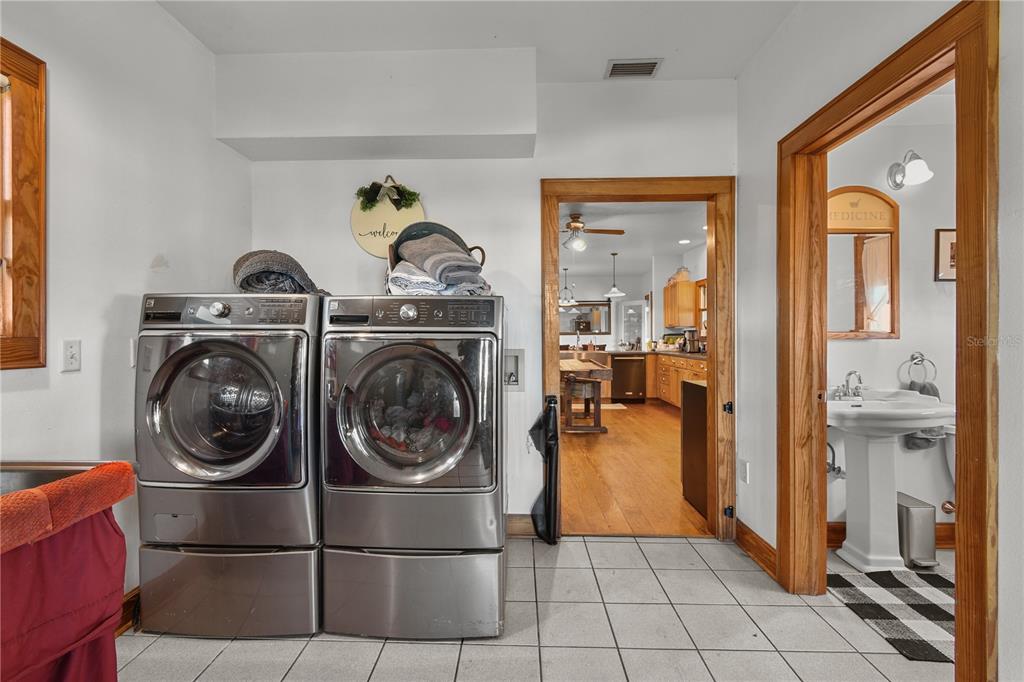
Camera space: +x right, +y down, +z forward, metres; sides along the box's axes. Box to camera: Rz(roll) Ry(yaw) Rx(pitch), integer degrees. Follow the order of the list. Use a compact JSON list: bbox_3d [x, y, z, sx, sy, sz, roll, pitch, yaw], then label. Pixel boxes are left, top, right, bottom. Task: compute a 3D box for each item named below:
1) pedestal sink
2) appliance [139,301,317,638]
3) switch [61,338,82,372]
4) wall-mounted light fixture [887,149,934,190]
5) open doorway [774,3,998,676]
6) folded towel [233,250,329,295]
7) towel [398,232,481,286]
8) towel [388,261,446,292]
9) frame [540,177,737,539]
[{"bbox_3d":[1.975,0.736,2.180,0.680,0.930,0.540,0,0,1],"label":"pedestal sink"},{"bbox_3d":[-1.141,0.507,2.128,0.740,1.380,0.800,0,0,1],"label":"appliance"},{"bbox_3d":[-1.596,0.054,1.545,0.015,0.115,0.070,0,0,1],"label":"switch"},{"bbox_3d":[2.211,-0.956,2.347,0.155,0.195,0.190,0,0,1],"label":"wall-mounted light fixture"},{"bbox_3d":[1.385,0.112,1.647,0.160,2.184,0.960,0,0,1],"label":"open doorway"},{"bbox_3d":[-1.072,-0.309,2.010,0.370,0.200,0.310,0,0,1],"label":"folded towel"},{"bbox_3d":[-0.333,-0.379,1.984,0.370,0.225,0.280,0,0,1],"label":"towel"},{"bbox_3d":[-0.433,-0.294,1.977,0.250,0.140,0.270,0,0,1],"label":"towel"},{"bbox_3d":[0.755,0.111,2.616,1.155,2.168,0.150,0,0,1],"label":"frame"}]

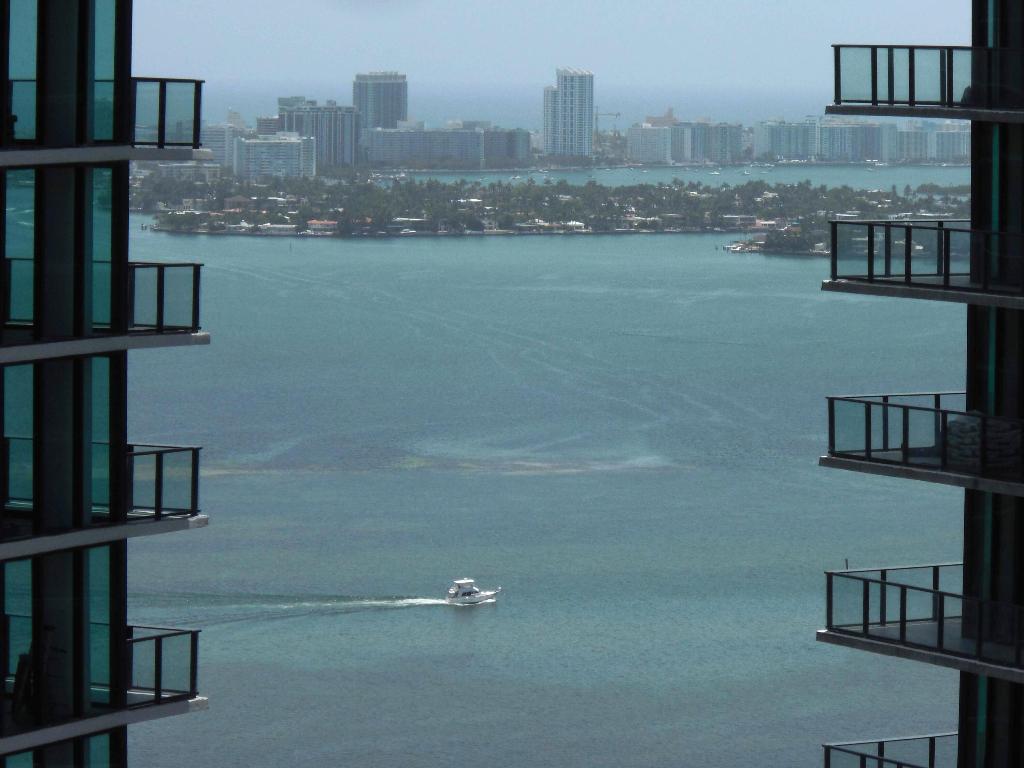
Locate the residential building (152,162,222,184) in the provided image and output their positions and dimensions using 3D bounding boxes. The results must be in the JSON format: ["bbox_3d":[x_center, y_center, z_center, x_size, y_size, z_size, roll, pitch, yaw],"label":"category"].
[{"bbox_3d":[-290.019,-186.950,4137.097,55.000,18.000,24.000,0,4,-14],"label":"residential building"}]

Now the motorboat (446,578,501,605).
[{"bbox_3d":[-8.381,45.467,1008.500,11.700,5.300,3.900,0,4,-17],"label":"motorboat"}]

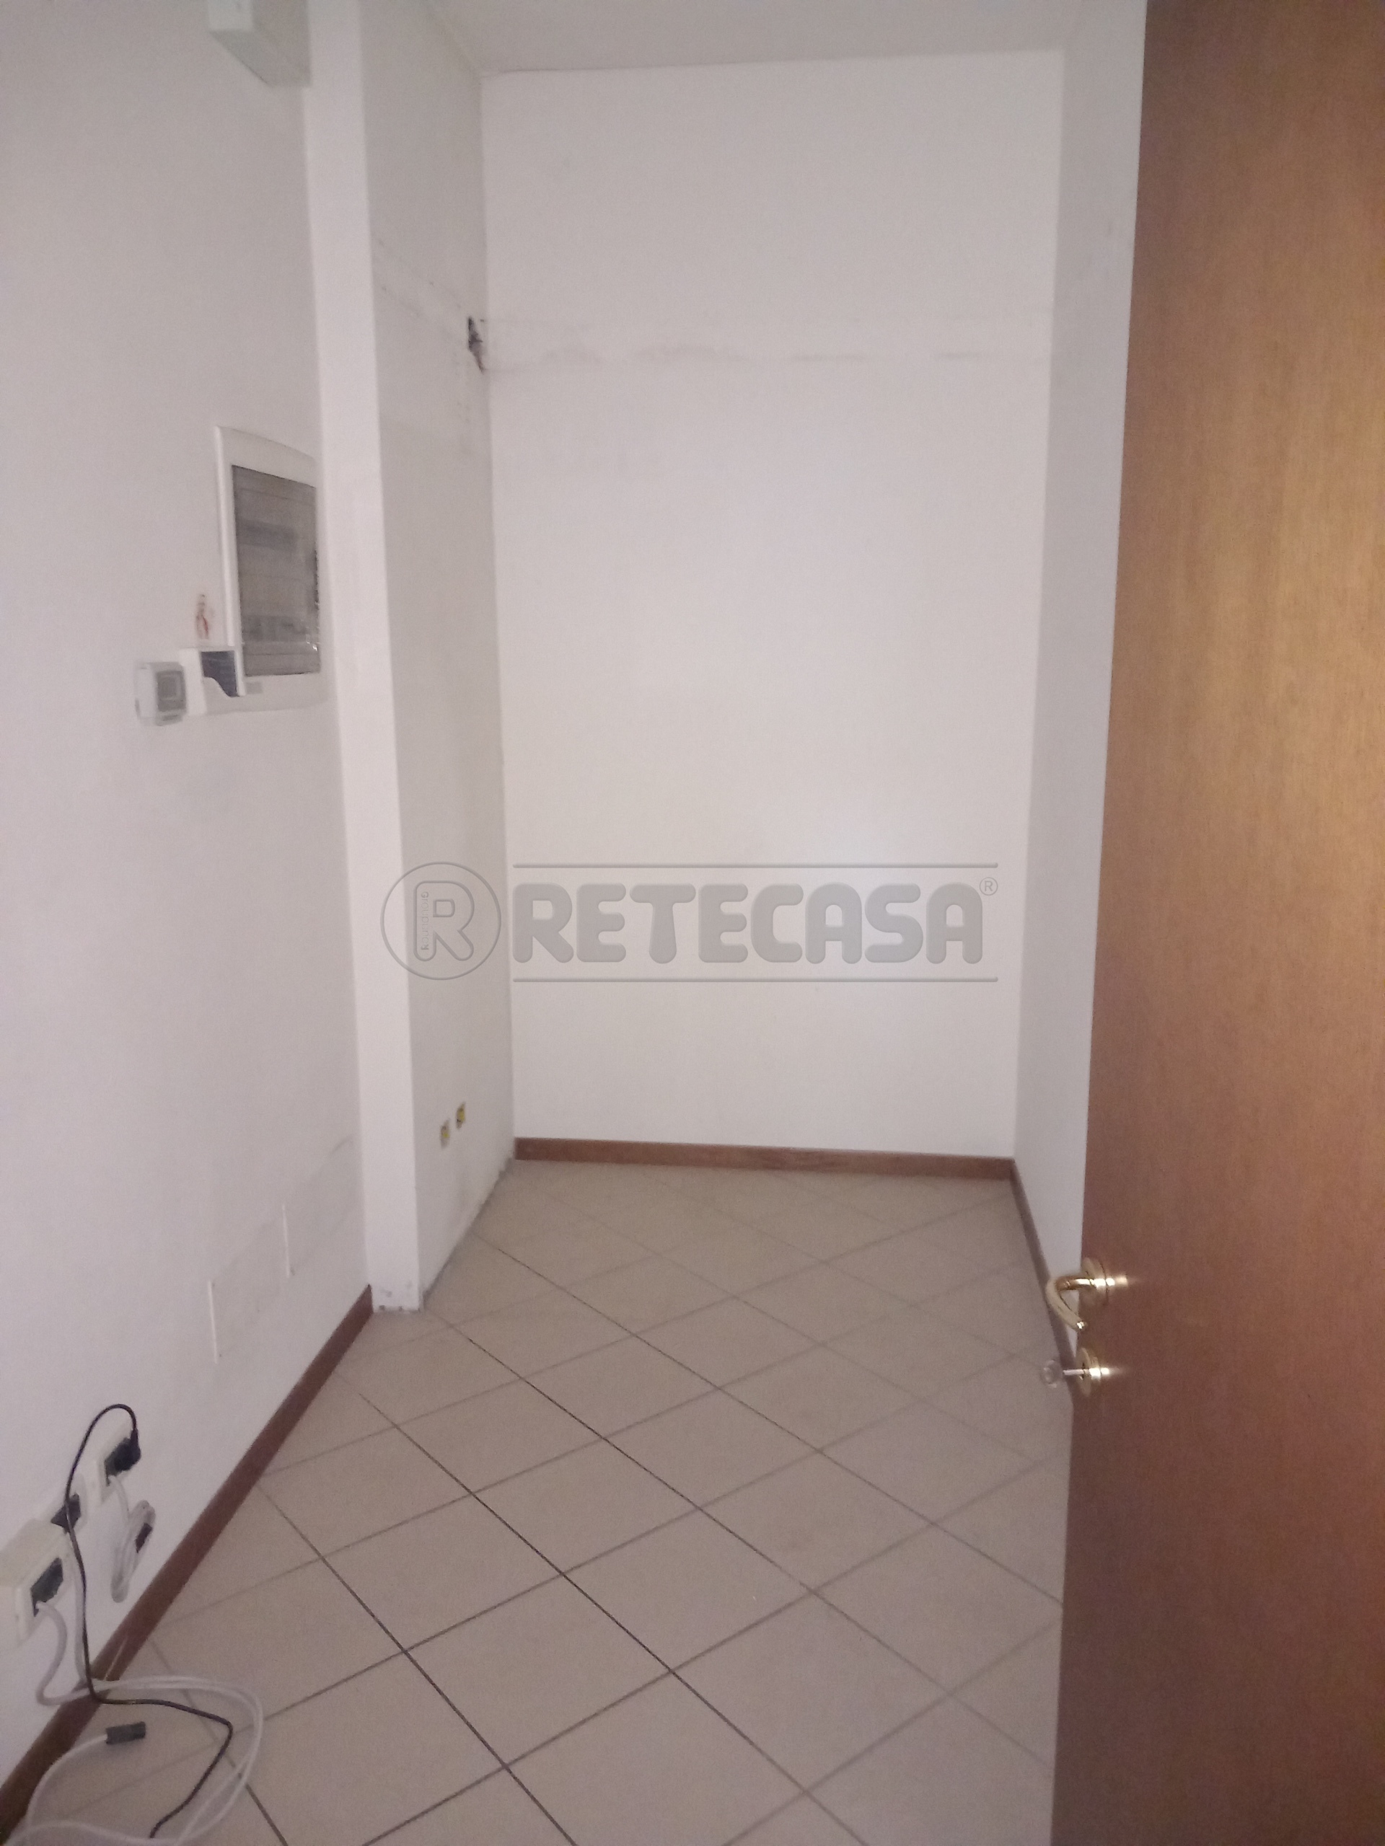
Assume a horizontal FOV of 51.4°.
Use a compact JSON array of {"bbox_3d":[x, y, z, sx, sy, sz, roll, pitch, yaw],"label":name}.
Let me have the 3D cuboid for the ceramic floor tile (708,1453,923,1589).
[{"bbox_3d":[0.224,1.089,2.636,0.300,0.010,0.300,-9,15,-38],"label":"ceramic floor tile"}]

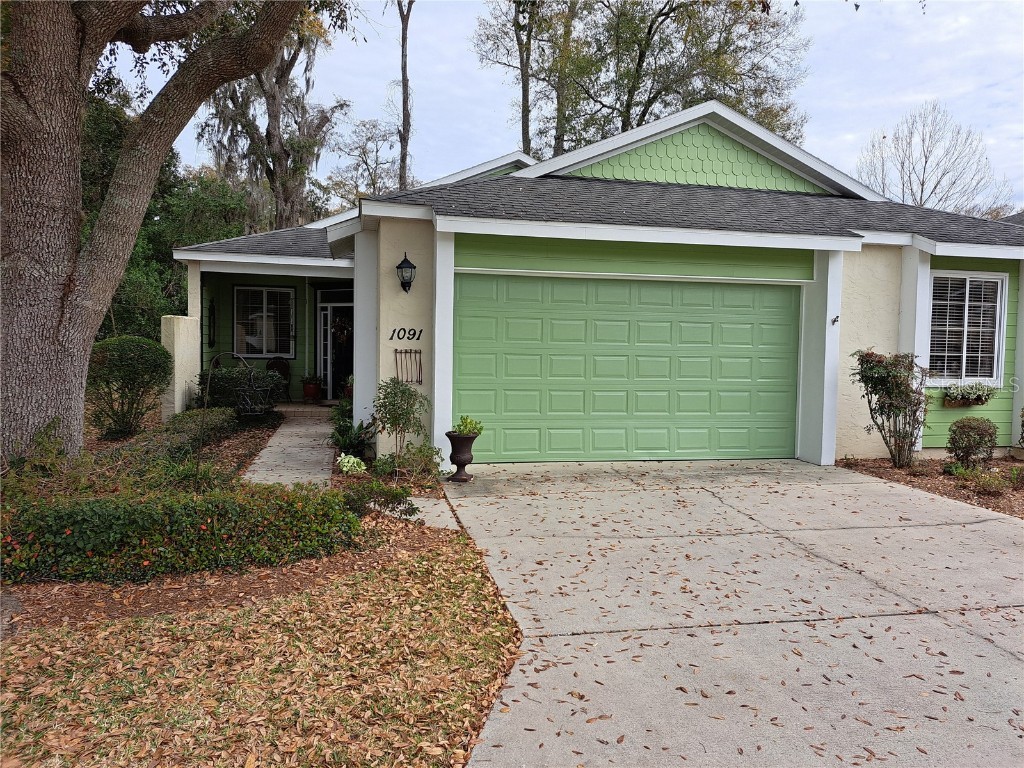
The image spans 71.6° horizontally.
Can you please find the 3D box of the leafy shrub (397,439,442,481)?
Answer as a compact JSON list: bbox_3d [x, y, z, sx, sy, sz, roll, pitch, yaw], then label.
[{"bbox_3d":[-1.025,0.842,8.011,0.505,0.411,0.480,0,3,-11],"label":"leafy shrub"}]

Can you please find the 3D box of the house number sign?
[{"bbox_3d":[-1.304,-0.610,8.782,0.416,0.152,0.025,0,3,-11],"label":"house number sign"}]

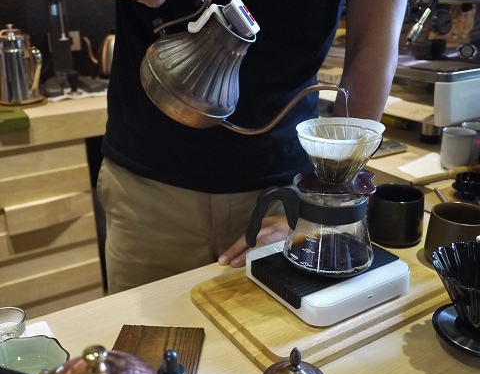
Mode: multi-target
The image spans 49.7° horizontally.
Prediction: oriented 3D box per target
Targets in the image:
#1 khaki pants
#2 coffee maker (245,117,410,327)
[{"bbox_3d":[-0.035,0.329,1.019,0.360,0.900,0.250,-5,21,-11],"label":"khaki pants"},{"bbox_3d":[0.101,0.028,0.622,0.178,0.200,0.162,-14,24,-31],"label":"coffee maker"}]

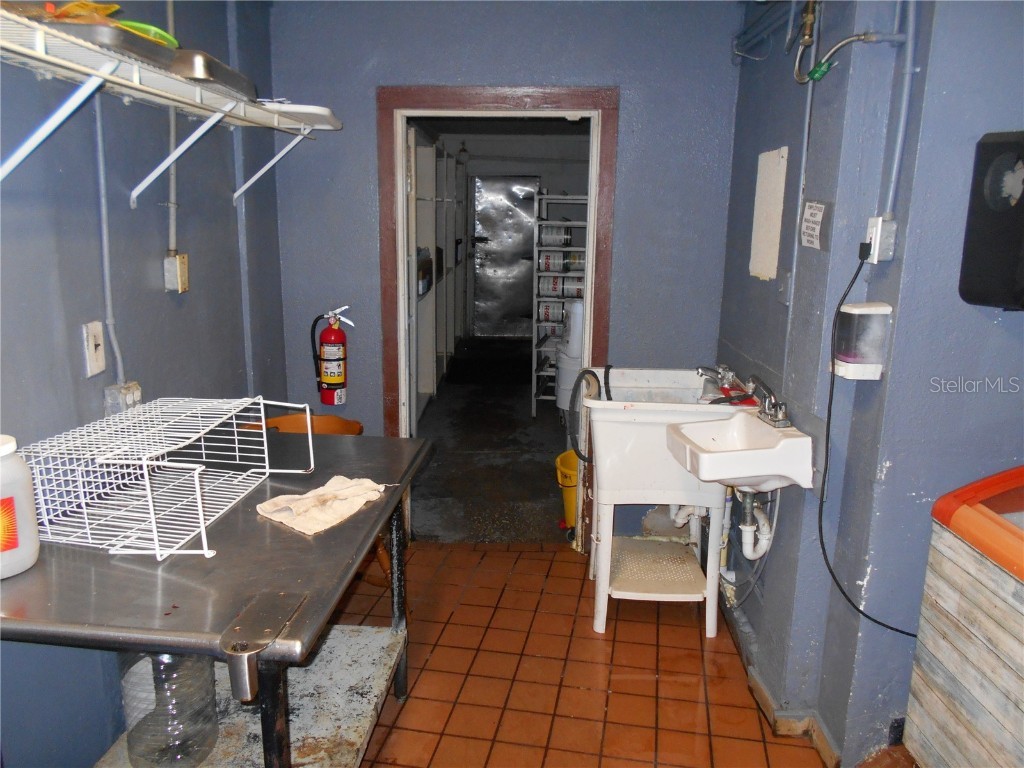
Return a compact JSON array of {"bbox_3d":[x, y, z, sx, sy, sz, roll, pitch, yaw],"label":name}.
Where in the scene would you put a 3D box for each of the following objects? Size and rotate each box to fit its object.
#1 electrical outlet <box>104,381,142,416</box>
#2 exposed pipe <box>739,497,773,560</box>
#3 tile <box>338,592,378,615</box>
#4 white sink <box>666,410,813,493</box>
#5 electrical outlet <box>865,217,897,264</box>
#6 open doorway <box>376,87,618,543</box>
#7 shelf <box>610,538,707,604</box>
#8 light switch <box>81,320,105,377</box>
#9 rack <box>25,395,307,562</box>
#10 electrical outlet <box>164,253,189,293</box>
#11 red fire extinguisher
[{"bbox_3d":[-1.026,0.056,2.033,0.047,0.106,0.107,1,12,1],"label":"electrical outlet"},{"bbox_3d":[0.735,0.437,2.311,0.085,0.178,0.085,1,11,3],"label":"exposed pipe"},{"bbox_3d":[-0.622,0.882,3.071,0.150,0.012,0.150,3,12,10],"label":"tile"},{"bbox_3d":[0.655,0.201,2.274,0.313,0.198,0.409,0,11,-2],"label":"white sink"},{"bbox_3d":[0.898,-0.346,1.863,0.042,0.111,0.072,1,12,1],"label":"electrical outlet"},{"bbox_3d":[-0.072,-0.244,3.538,1.035,2.103,0.150,1,11,3],"label":"open doorway"},{"bbox_3d":[0.570,0.759,3.161,0.385,0.050,0.506,1,11,3],"label":"shelf"},{"bbox_3d":[-1.026,-0.087,1.887,0.011,0.124,0.075,1,12,1],"label":"light switch"},{"bbox_3d":[-0.743,0.186,1.760,0.375,0.215,0.542,2,12,5],"label":"rack"},{"bbox_3d":[-1.029,-0.337,2.355,0.045,0.112,0.068,1,12,1],"label":"electrical outlet"},{"bbox_3d":[-0.806,-0.122,3.465,0.201,0.457,0.140,1,11,3],"label":"red fire extinguisher"}]

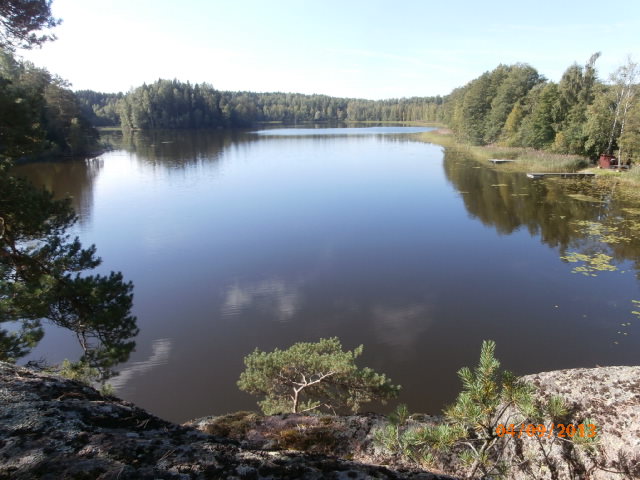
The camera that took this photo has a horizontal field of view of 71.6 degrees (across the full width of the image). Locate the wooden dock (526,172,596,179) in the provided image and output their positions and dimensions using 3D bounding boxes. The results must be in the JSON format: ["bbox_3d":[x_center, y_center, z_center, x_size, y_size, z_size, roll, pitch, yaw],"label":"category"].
[{"bbox_3d":[29.900,-7.950,55.000,7.700,0.450,1.500,0,17,0],"label":"wooden dock"}]

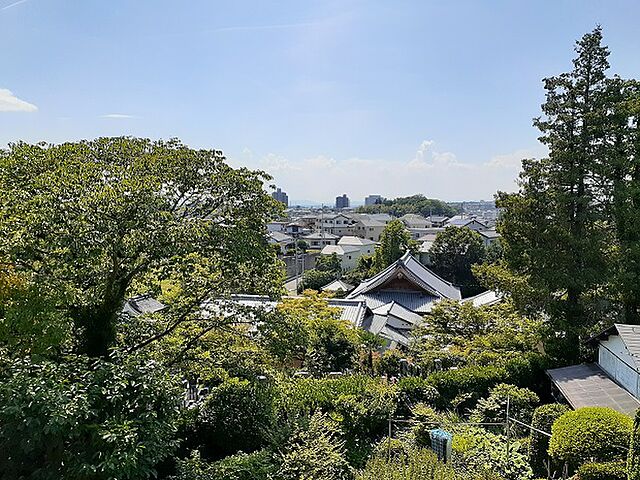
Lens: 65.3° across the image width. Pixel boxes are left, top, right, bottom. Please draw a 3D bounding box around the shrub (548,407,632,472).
[{"bbox_3d":[7.044,5.143,13.000,2.150,1.650,2.050,0,4,0],"label":"shrub"}]

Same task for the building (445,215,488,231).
[{"bbox_3d":[46.052,-4.273,158.000,10.500,7.000,10.000,-2,5,-30],"label":"building"}]

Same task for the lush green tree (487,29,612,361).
[{"bbox_3d":[13.097,-2.328,28.000,6.300,19.000,6.000,0,4,0],"label":"lush green tree"}]

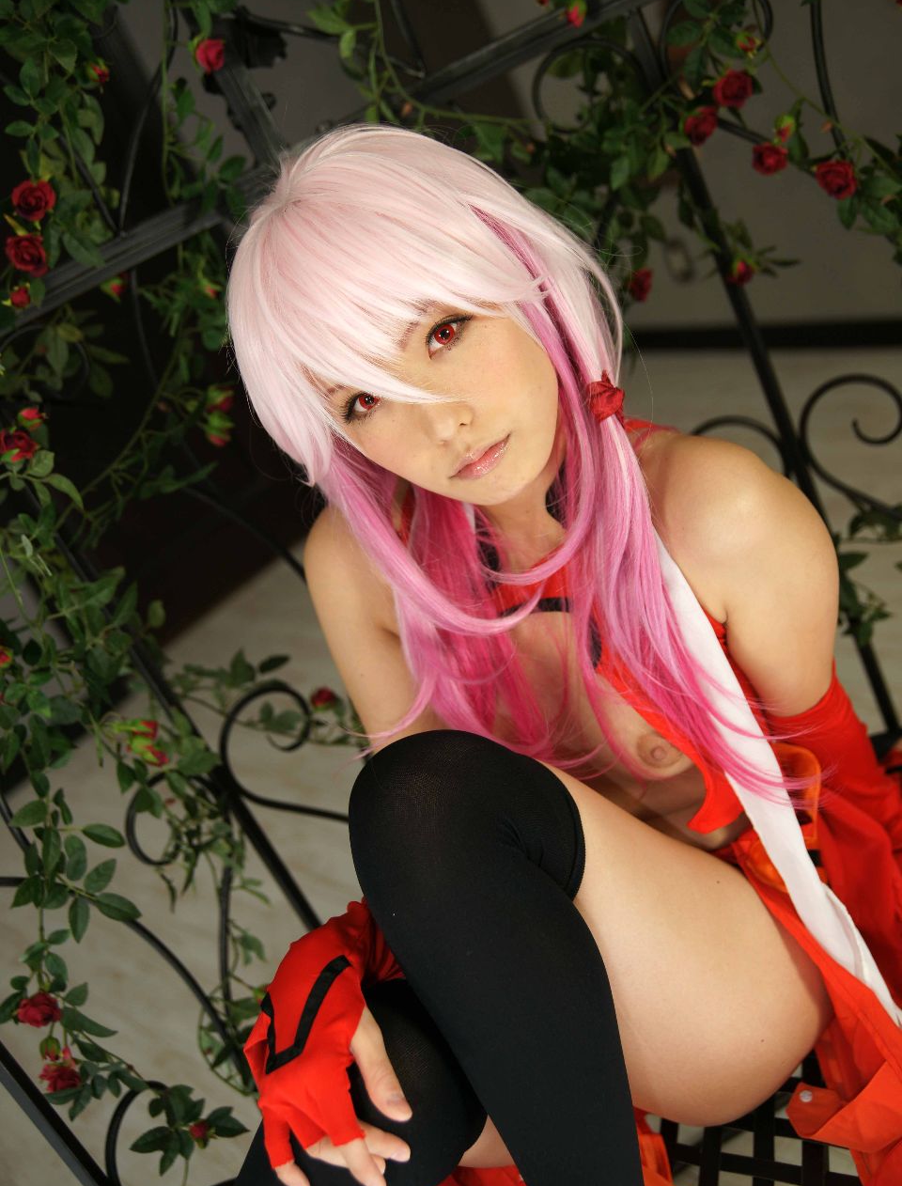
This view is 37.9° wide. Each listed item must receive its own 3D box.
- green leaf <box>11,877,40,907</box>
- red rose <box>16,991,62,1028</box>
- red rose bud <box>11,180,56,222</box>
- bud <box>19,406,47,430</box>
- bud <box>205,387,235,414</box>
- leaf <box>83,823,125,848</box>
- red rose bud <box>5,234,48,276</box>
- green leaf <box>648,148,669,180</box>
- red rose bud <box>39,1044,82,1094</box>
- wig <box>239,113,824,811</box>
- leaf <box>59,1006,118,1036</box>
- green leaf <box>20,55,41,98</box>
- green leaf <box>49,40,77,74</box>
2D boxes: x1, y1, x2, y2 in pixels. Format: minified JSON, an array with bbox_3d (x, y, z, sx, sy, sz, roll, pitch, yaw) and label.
[{"bbox_3d":[-0.320,0.225,0.990,0.031,0.015,0.009,-48,5,-21],"label":"green leaf"},{"bbox_3d":[-0.344,0.348,1.100,0.037,0.037,0.029,5,35,8],"label":"red rose"},{"bbox_3d":[-0.333,-0.313,1.050,0.035,0.035,0.030,-29,23,-6],"label":"red rose bud"},{"bbox_3d":[-0.363,-0.151,1.140,0.022,0.022,0.021,6,21,0],"label":"bud"},{"bbox_3d":[-0.210,-0.175,1.200,0.025,0.026,0.025,-24,-12,-6],"label":"bud"},{"bbox_3d":[-0.243,0.169,0.920,0.008,0.032,0.015,107,180,-67],"label":"leaf"},{"bbox_3d":[-0.318,-0.253,0.985,0.033,0.032,0.025,-31,15,-8],"label":"red rose bud"},{"bbox_3d":[0.178,-0.369,1.130,0.010,0.015,0.030,-62,-4,-81],"label":"green leaf"},{"bbox_3d":[-0.291,0.354,0.980,0.032,0.030,0.033,3,58,-16],"label":"red rose bud"},{"bbox_3d":[0.037,-0.091,0.860,0.280,0.480,0.260,-32,14,5],"label":"wig"},{"bbox_3d":[-0.270,0.319,0.980,0.015,0.048,0.009,-66,6,-22],"label":"leaf"},{"bbox_3d":[-0.371,-0.455,1.160,0.018,0.037,0.008,-3,0,0],"label":"green leaf"},{"bbox_3d":[-0.343,-0.472,1.160,0.021,0.032,0.008,-27,0,3],"label":"green leaf"}]

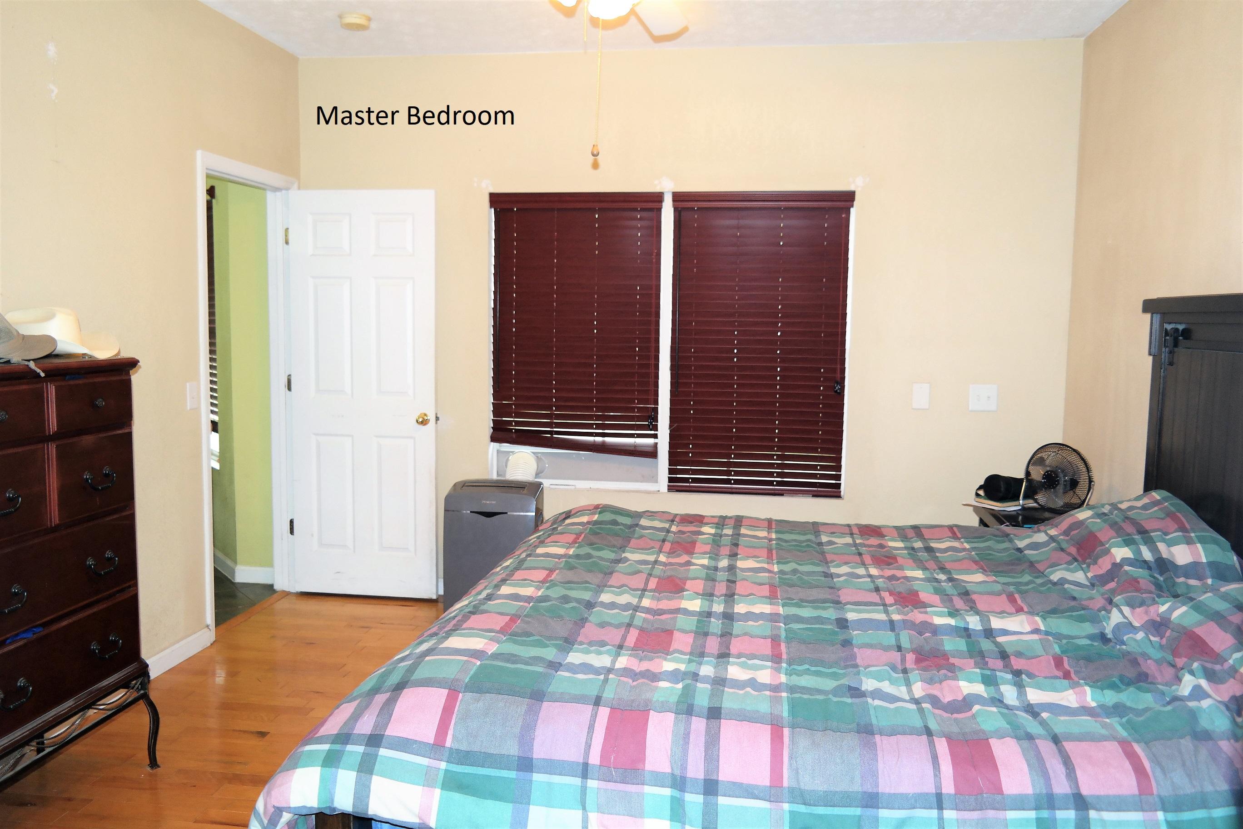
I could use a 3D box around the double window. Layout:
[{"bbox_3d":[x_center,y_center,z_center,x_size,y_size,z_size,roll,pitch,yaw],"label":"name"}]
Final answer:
[{"bbox_3d":[0.214,-0.349,4.603,1.780,1.475,0.100,2,5,8],"label":"double window"}]

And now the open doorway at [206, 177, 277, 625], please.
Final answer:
[{"bbox_3d":[-1.786,-0.043,4.421,0.120,2.040,0.740,2,5,8],"label":"open doorway"}]

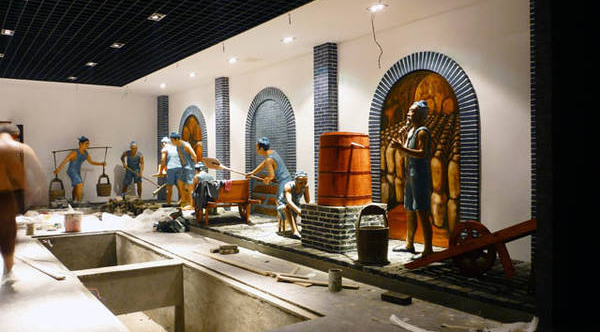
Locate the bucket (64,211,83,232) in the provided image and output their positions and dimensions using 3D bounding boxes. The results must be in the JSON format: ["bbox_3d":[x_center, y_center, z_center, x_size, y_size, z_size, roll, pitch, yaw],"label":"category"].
[{"bbox_3d":[-3.906,0.962,8.376,0.295,0.315,0.295,0,0,0],"label":"bucket"}]

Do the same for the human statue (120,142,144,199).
[{"bbox_3d":[-4.452,0.143,12.901,0.600,1.600,0.500,0,0,-31],"label":"human statue"}]

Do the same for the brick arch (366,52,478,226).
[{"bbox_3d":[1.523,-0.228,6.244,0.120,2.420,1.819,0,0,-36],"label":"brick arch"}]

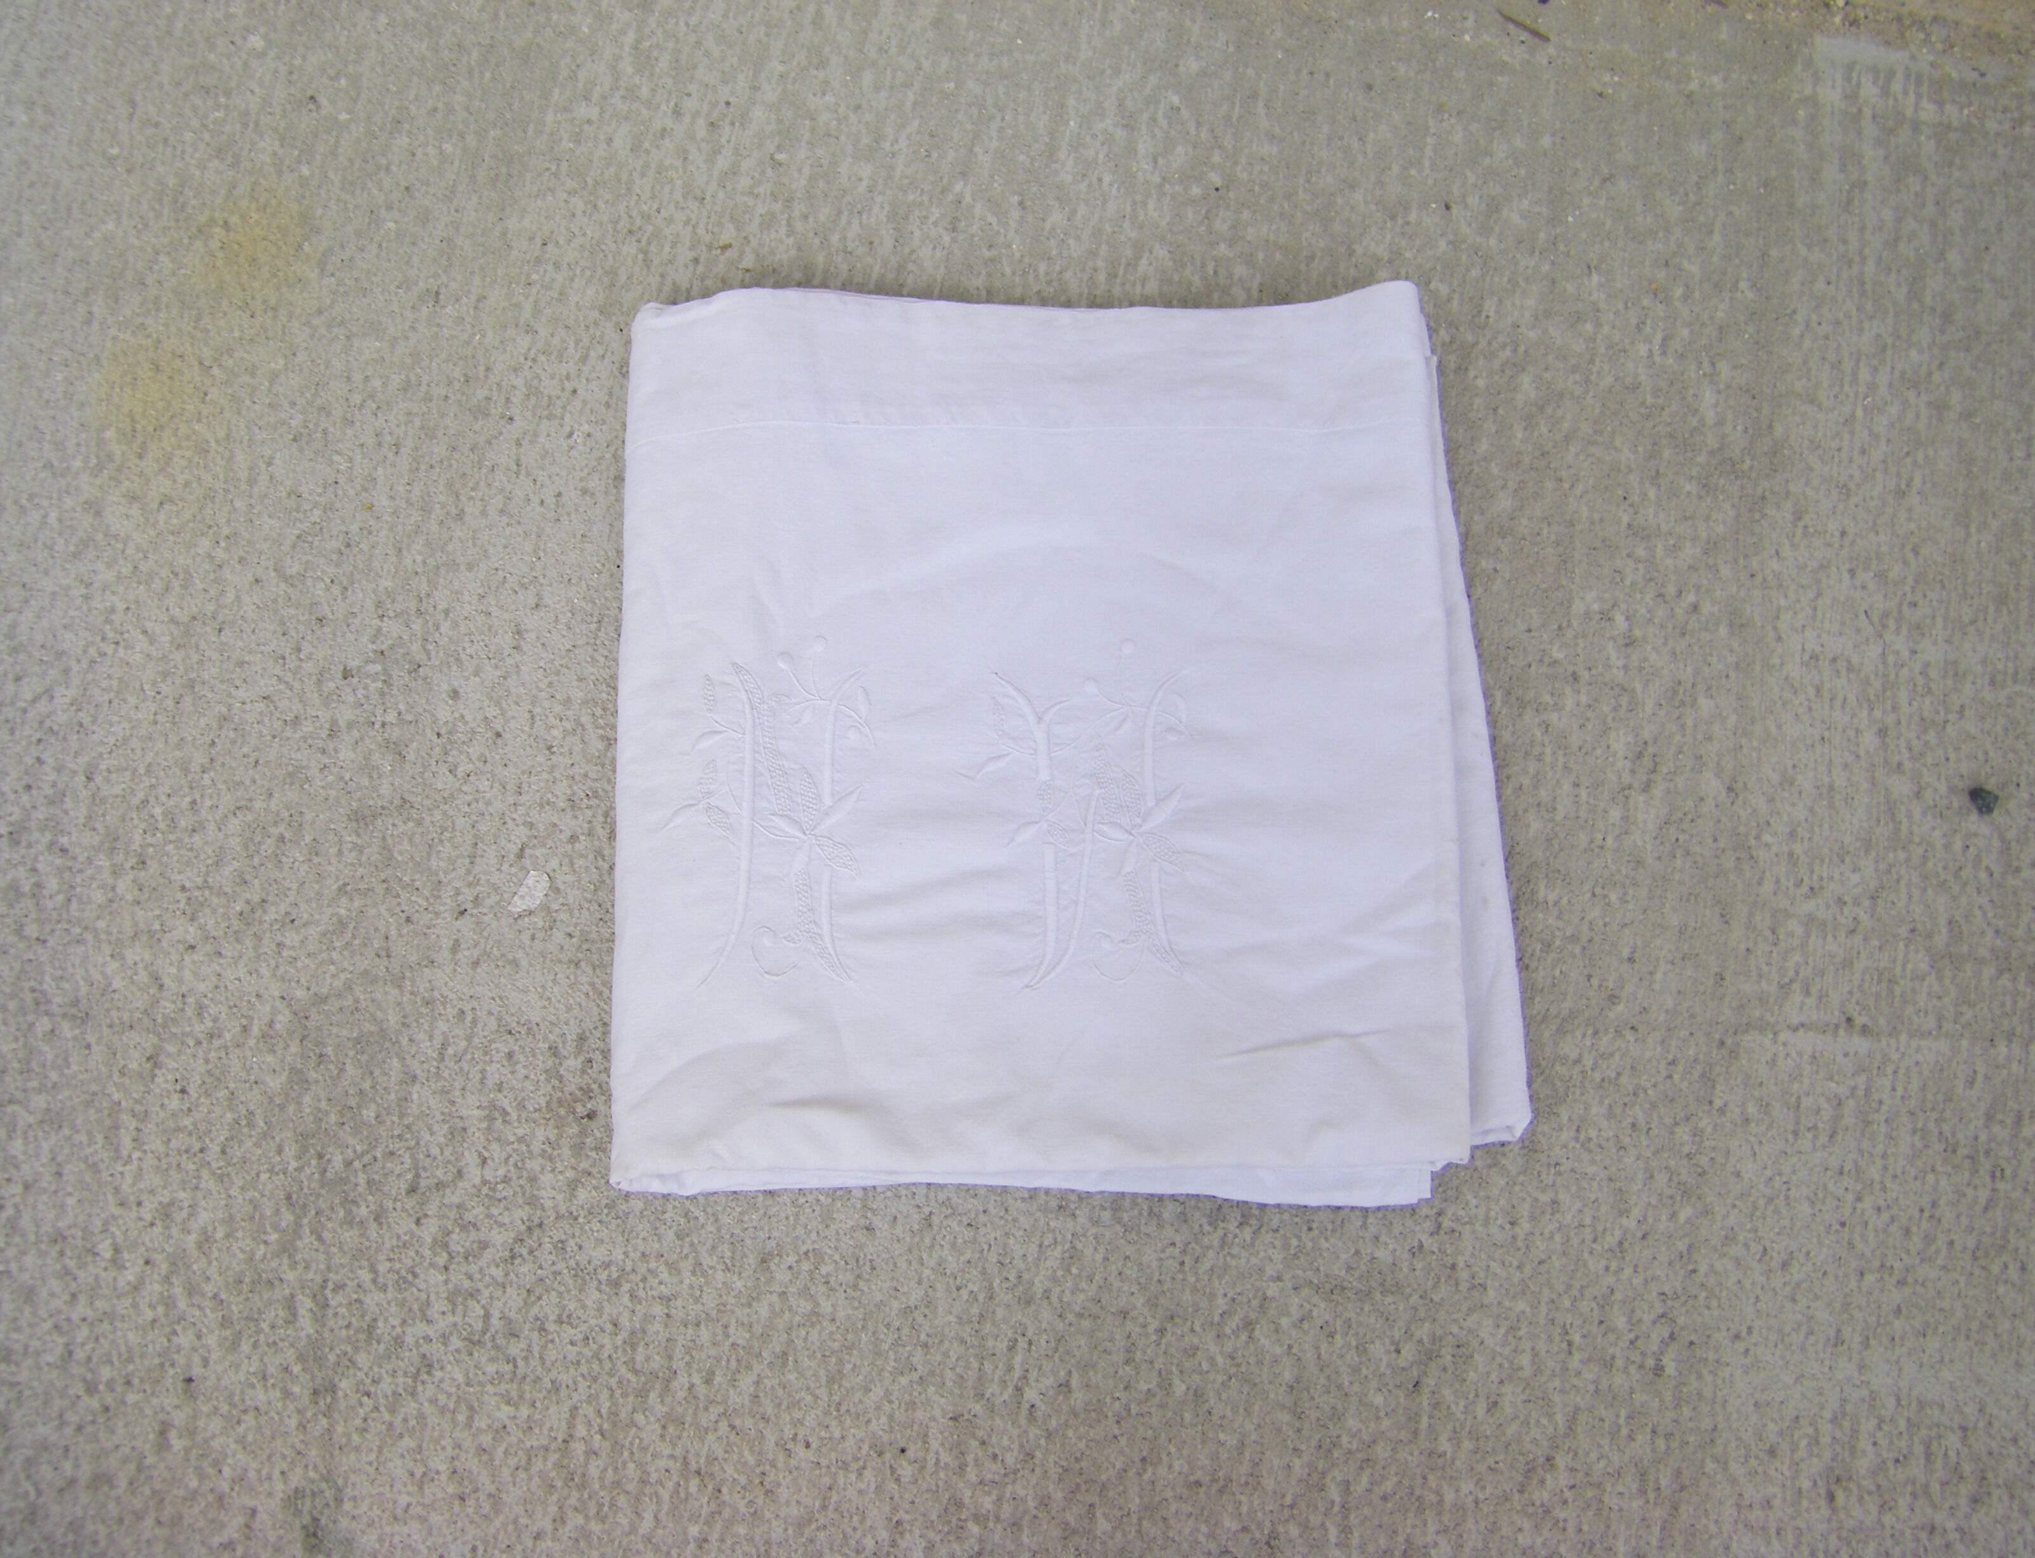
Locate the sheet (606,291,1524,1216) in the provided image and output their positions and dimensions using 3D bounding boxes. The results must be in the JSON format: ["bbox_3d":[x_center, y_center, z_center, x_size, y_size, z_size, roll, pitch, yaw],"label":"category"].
[{"bbox_3d":[0.028,-0.025,1.176,0.460,0.040,0.481,0,77,-1],"label":"sheet"}]

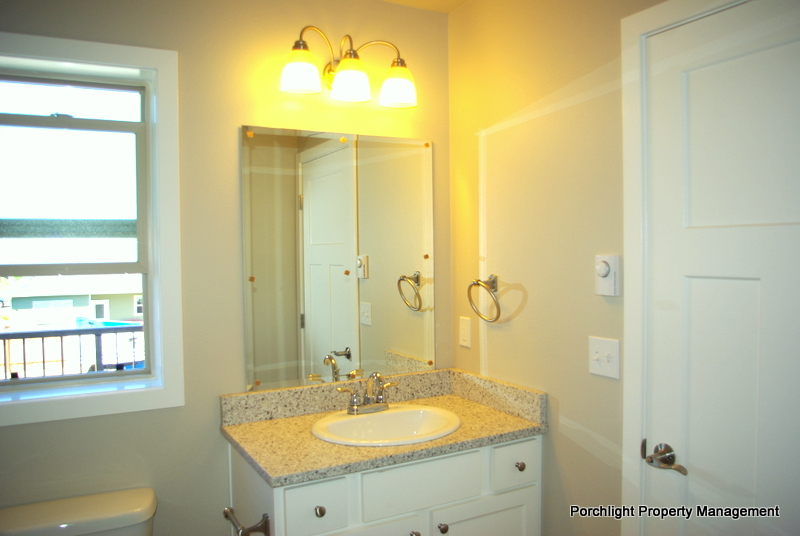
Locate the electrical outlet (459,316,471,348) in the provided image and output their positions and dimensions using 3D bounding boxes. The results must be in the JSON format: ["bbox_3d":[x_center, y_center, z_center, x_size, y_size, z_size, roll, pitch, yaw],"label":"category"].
[{"bbox_3d":[0.263,0.258,2.406,0.010,0.115,0.070,-1,1,-30],"label":"electrical outlet"}]

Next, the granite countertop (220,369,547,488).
[{"bbox_3d":[-0.056,0.493,2.028,0.945,0.129,0.560,-1,1,-30],"label":"granite countertop"}]

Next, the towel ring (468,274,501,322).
[{"bbox_3d":[0.318,0.116,2.218,0.095,0.174,0.165,-1,1,-30],"label":"towel ring"}]

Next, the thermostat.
[{"bbox_3d":[0.608,0.022,1.768,0.030,0.118,0.070,-1,1,-30],"label":"thermostat"}]

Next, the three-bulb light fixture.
[{"bbox_3d":[-0.182,-0.704,2.144,0.522,0.272,0.200,-1,1,-30],"label":"three-bulb light fixture"}]

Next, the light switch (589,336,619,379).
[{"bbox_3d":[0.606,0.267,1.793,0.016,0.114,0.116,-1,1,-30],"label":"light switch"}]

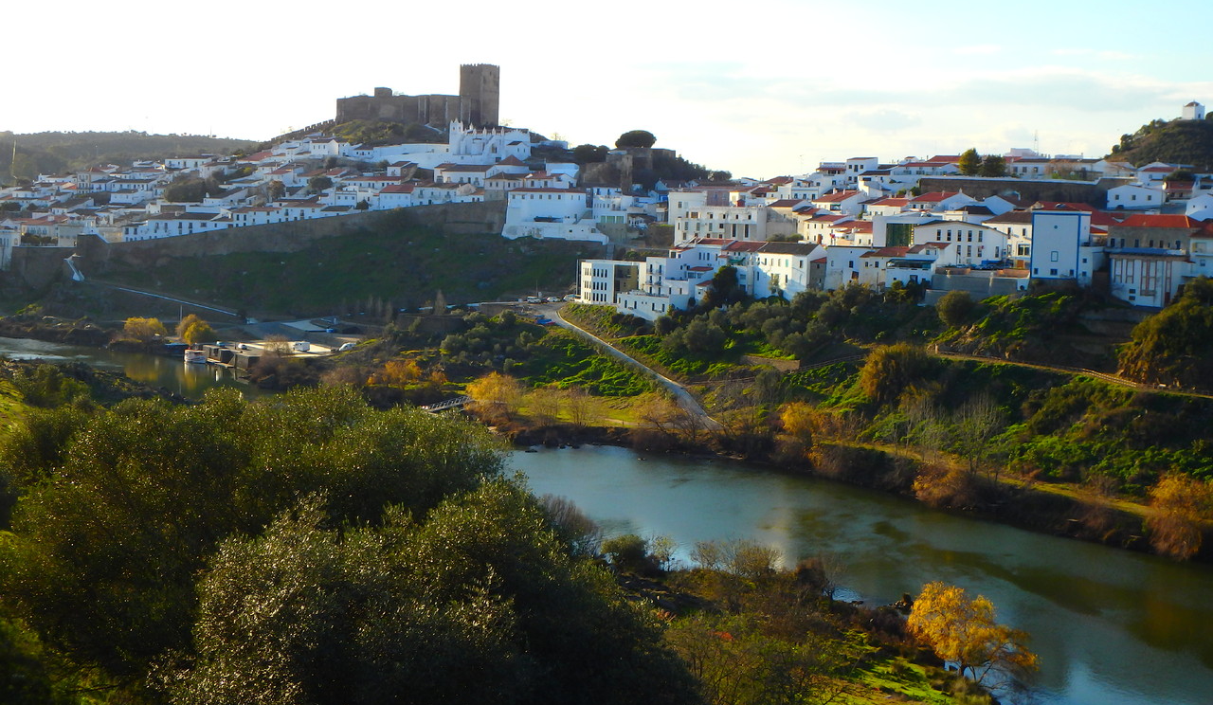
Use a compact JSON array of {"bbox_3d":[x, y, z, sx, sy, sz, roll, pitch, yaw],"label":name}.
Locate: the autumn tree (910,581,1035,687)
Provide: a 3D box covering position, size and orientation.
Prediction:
[{"bbox_3d":[43.620,33.660,205.000,14.800,12.000,13.500,2,6,12],"label":"autumn tree"}]

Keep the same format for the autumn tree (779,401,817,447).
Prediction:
[{"bbox_3d":[41.690,15.540,373.000,8.200,9.800,8.000,2,6,6],"label":"autumn tree"}]

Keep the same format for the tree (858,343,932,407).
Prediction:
[{"bbox_3d":[63.190,4.880,376.000,16.000,12.800,13.000,2,6,10],"label":"tree"}]

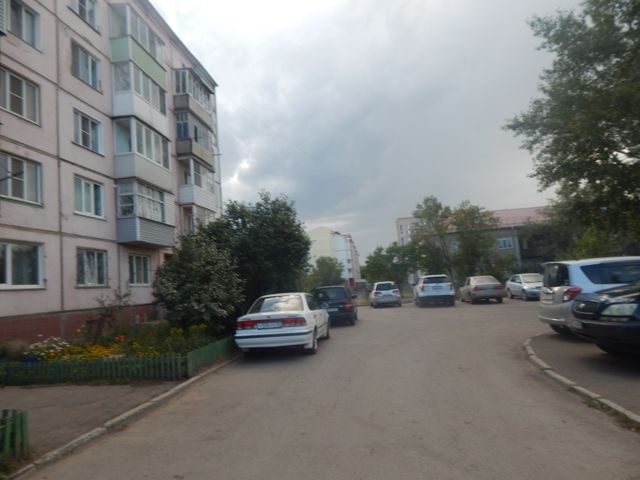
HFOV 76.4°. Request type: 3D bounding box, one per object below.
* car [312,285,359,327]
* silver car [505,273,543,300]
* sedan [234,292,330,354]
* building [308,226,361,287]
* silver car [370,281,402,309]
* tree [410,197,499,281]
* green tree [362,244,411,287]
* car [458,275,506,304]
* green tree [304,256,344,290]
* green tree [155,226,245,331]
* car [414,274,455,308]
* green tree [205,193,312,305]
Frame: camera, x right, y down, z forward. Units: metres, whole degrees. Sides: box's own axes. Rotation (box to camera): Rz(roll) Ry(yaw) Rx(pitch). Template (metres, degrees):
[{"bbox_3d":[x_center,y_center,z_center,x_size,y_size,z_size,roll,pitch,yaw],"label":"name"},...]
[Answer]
[{"bbox_3d":[0.597,2.627,16.442,1.685,1.516,4.456,-6,-6,6],"label":"car"},{"bbox_3d":[11.549,2.507,22.145,1.699,1.408,4.397,-6,-6,10],"label":"silver car"},{"bbox_3d":[-0.783,2.107,10.659,1.672,1.444,4.185,-6,-6,6],"label":"sedan"},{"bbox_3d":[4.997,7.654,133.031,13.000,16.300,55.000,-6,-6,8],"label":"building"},{"bbox_3d":[4.011,3.387,25.446,1.705,1.534,4.301,-5,-6,5],"label":"silver car"},{"bbox_3d":[10.714,0.489,32.034,6.822,7.766,5.117,-6,-6,10],"label":"tree"},{"bbox_3d":[5.308,2.672,32.855,3.925,4.433,3.533,-6,-6,10],"label":"green tree"},{"bbox_3d":[8.735,2.720,22.230,1.692,1.426,4.510,-6,-6,11],"label":"car"},{"bbox_3d":[0.371,3.727,37.816,3.504,4.164,3.329,-6,-6,8],"label":"green tree"},{"bbox_3d":[-4.007,1.496,13.555,2.909,3.725,2.763,-6,-6,8],"label":"green tree"},{"bbox_3d":[6.360,2.857,22.960,1.856,1.674,4.553,-6,-6,11],"label":"car"},{"bbox_3d":[-3.006,0.857,20.052,5.246,6.312,4.984,-6,-6,8],"label":"green tree"}]

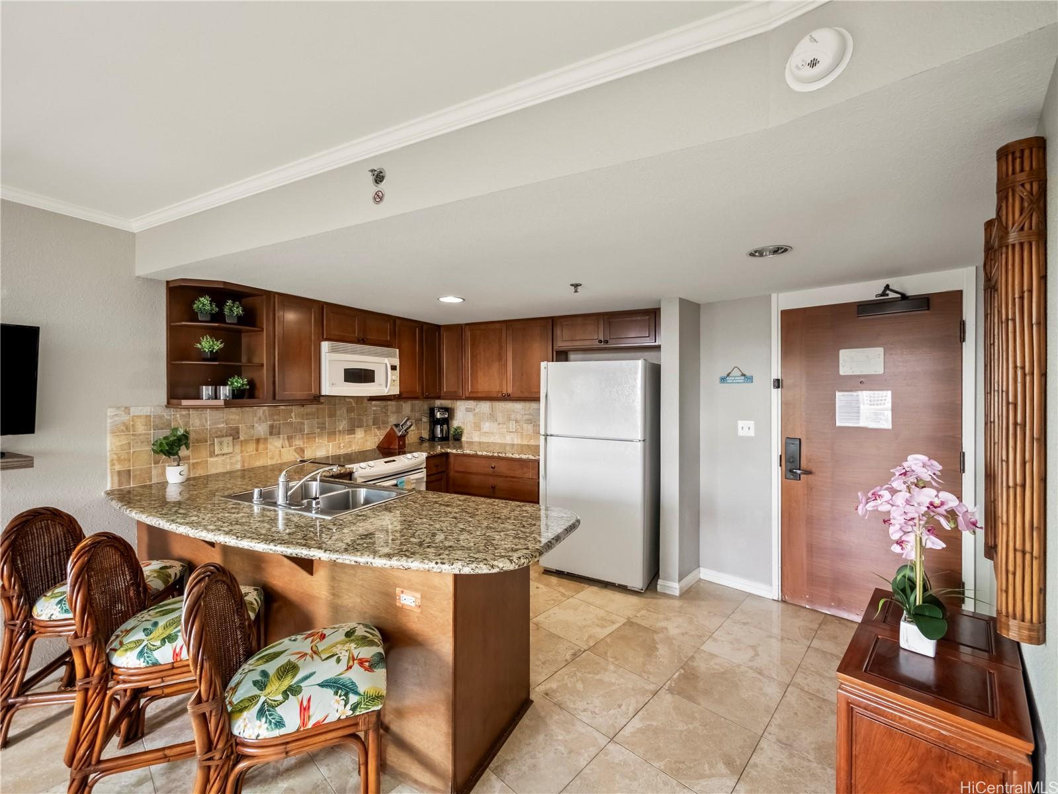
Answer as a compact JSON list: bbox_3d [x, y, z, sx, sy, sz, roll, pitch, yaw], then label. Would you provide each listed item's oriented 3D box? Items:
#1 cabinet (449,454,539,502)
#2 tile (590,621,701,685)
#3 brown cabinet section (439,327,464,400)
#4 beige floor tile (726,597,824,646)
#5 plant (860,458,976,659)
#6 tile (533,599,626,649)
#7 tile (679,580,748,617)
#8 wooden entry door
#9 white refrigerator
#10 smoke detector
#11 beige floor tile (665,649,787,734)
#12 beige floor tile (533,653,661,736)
[{"bbox_3d":[-0.225,1.019,4.370,1.000,0.875,0.600,0,0,26],"label":"cabinet"},{"bbox_3d":[0.659,1.459,2.468,0.454,0.010,0.454,0,0,44],"label":"tile"},{"bbox_3d":[-0.697,-0.353,4.408,0.281,0.755,0.320,0,0,25],"label":"brown cabinet section"},{"bbox_3d":[1.610,1.449,2.793,0.450,0.012,0.450,0,0,44],"label":"beige floor tile"},{"bbox_3d":[1.211,0.491,1.347,0.285,0.605,0.250,0,0,44],"label":"plant"},{"bbox_3d":[0.327,1.452,2.768,0.450,0.012,0.450,0,0,44],"label":"tile"},{"bbox_3d":[1.319,1.458,3.121,0.410,0.010,0.485,0,0,44],"label":"tile"},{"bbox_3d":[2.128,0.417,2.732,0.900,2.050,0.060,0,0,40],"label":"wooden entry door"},{"bbox_3d":[0.642,0.581,3.663,0.845,1.727,0.770,0,0,29],"label":"white refrigerator"},{"bbox_3d":[0.740,-0.880,1.103,0.148,0.148,0.045,0,0,44],"label":"smoke detector"},{"bbox_3d":[0.983,1.451,2.139,0.450,0.012,0.450,0,0,44],"label":"beige floor tile"},{"bbox_3d":[0.342,1.452,2.126,0.450,0.012,0.450,0,0,44],"label":"beige floor tile"}]

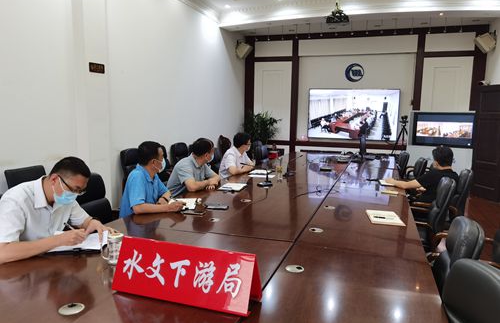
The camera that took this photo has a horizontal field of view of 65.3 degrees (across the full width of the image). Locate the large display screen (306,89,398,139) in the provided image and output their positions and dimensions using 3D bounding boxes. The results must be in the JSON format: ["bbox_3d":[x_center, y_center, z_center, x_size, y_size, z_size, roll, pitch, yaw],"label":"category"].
[{"bbox_3d":[2.513,-1.143,9.529,2.140,1.200,0.070,3,7,18],"label":"large display screen"}]

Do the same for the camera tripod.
[{"bbox_3d":[3.349,-0.242,8.501,0.980,1.470,0.860,3,7,18],"label":"camera tripod"}]

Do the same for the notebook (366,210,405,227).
[{"bbox_3d":[0.919,0.384,2.662,0.210,0.015,0.300,2,7,11],"label":"notebook"}]

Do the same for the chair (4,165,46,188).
[{"bbox_3d":[-1.480,0.563,2.847,0.650,1.030,0.580,3,7,18],"label":"chair"}]

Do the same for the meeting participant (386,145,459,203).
[{"bbox_3d":[1.553,0.450,3.472,0.560,1.220,0.780,-4,8,-38],"label":"meeting participant"}]

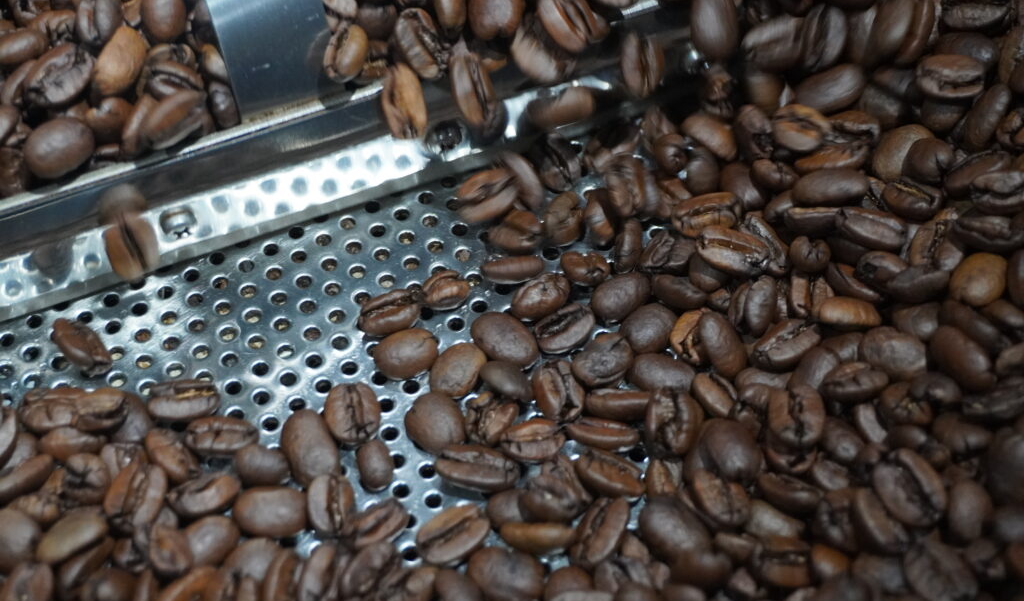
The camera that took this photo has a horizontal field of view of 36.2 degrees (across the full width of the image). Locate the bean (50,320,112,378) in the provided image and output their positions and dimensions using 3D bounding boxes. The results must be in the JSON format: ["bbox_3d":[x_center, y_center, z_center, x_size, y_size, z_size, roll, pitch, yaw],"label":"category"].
[{"bbox_3d":[-0.068,0.008,0.246,0.006,0.007,0.012,-39,64,-22],"label":"bean"}]

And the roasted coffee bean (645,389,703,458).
[{"bbox_3d":[0.024,0.019,0.235,0.009,0.005,0.011,0,70,0],"label":"roasted coffee bean"}]

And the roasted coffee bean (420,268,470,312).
[{"bbox_3d":[-0.010,-0.002,0.242,0.009,0.004,0.006,-24,49,-21],"label":"roasted coffee bean"}]

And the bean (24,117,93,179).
[{"bbox_3d":[-0.069,-0.023,0.238,0.011,0.006,0.009,-37,73,-12],"label":"bean"}]

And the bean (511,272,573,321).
[{"bbox_3d":[0.004,-0.001,0.240,0.011,0.005,0.007,-39,63,-23],"label":"bean"}]

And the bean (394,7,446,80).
[{"bbox_3d":[-0.014,-0.040,0.245,0.007,0.005,0.013,-34,96,-37],"label":"bean"}]

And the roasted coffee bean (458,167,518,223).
[{"bbox_3d":[-0.004,-0.017,0.258,0.011,0.005,0.008,-30,89,-4],"label":"roasted coffee bean"}]

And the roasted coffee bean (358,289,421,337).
[{"bbox_3d":[-0.019,0.002,0.239,0.011,0.005,0.007,-28,52,-23],"label":"roasted coffee bean"}]

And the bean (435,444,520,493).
[{"bbox_3d":[-0.005,0.024,0.222,0.013,0.005,0.007,13,48,14],"label":"bean"}]

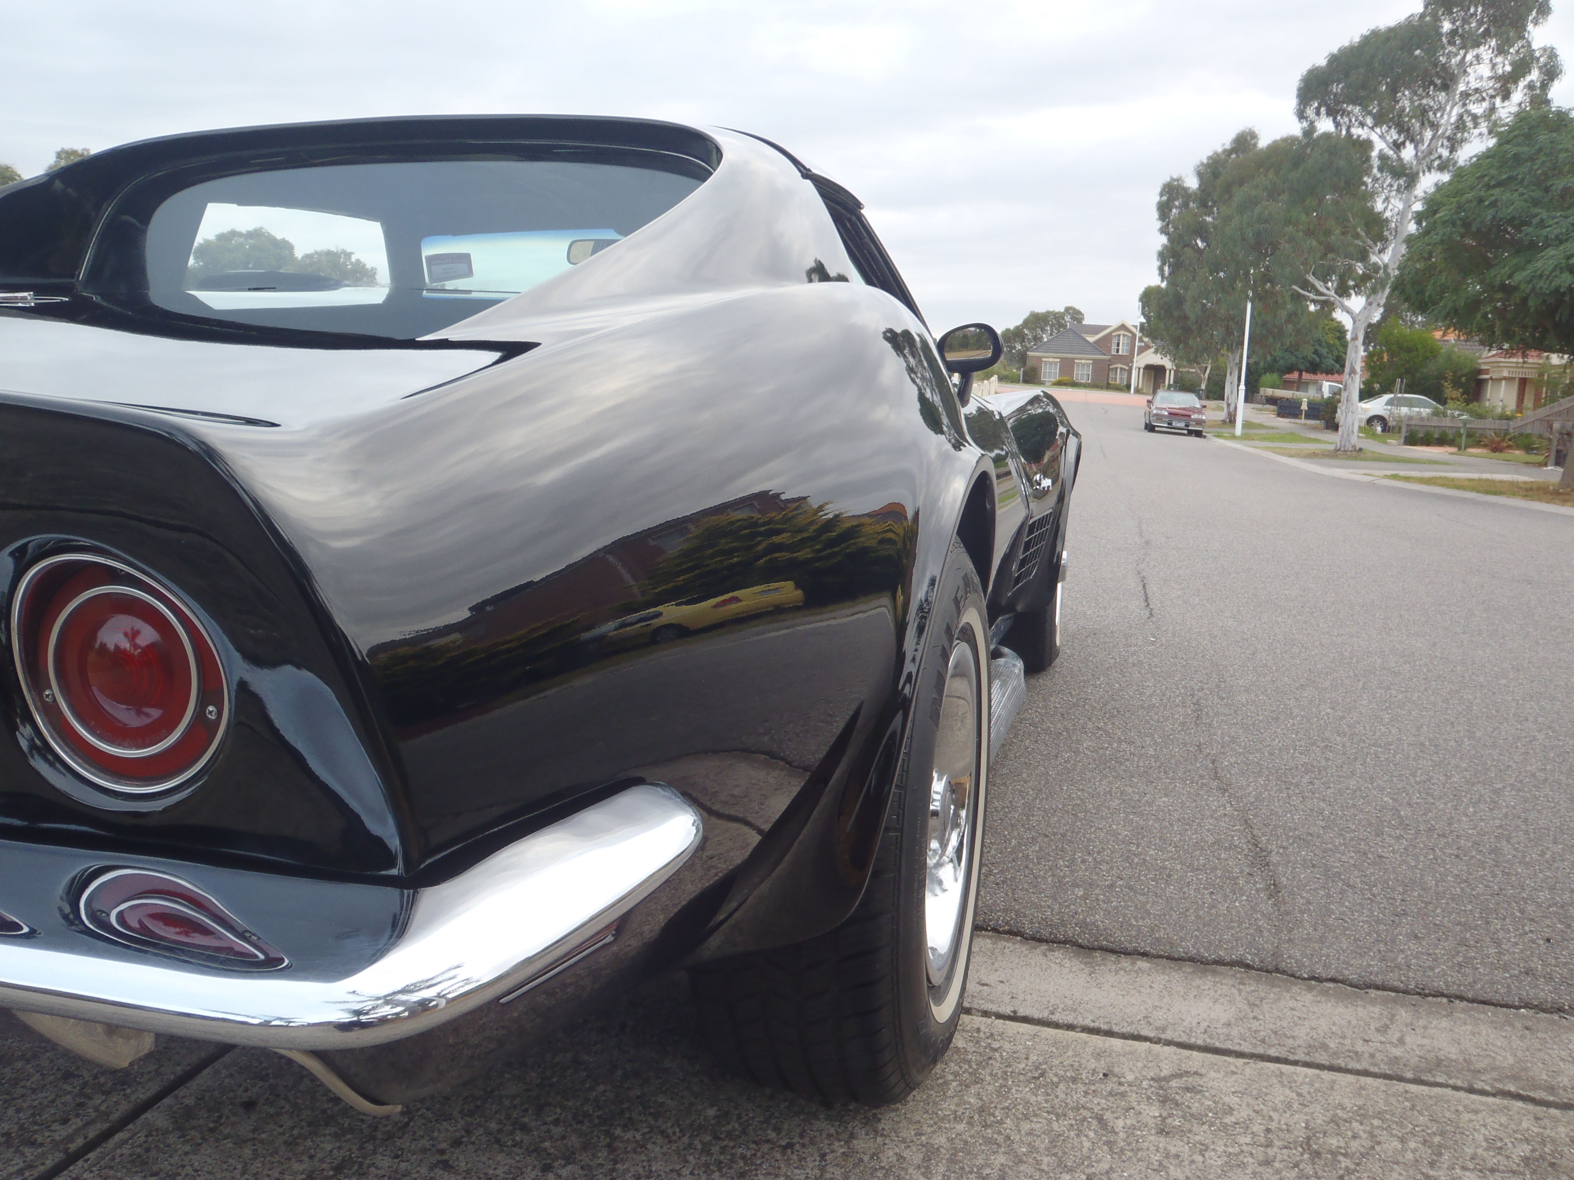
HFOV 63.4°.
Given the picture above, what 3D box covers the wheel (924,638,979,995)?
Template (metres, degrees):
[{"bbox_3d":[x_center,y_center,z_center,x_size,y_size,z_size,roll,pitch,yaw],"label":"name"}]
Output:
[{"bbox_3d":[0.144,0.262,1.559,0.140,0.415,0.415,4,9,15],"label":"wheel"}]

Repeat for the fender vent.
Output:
[{"bbox_3d":[0.633,-0.101,3.366,0.040,0.200,0.250,18,12,22],"label":"fender vent"}]

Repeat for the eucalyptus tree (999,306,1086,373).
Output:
[{"bbox_3d":[24.956,-23.900,124.395,8.600,7.700,8.000,4,9,10],"label":"eucalyptus tree"}]

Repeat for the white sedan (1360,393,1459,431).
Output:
[{"bbox_3d":[21.976,-6.223,44.816,4.650,1.420,1.780,3,9,7],"label":"white sedan"}]

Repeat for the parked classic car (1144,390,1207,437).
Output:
[{"bbox_3d":[12.362,-5.665,40.488,1.700,1.370,4.550,4,9,13],"label":"parked classic car"}]

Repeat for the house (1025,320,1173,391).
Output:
[{"bbox_3d":[27.258,-20.171,109.529,13.200,6.000,11.000,4,9,9],"label":"house"}]

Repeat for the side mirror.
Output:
[{"bbox_3d":[0.424,-0.550,2.913,0.148,0.120,0.110,5,9,21],"label":"side mirror"}]

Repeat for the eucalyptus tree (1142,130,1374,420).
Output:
[{"bbox_3d":[18.624,-12.350,50.096,9.000,11.500,8.600,4,9,10],"label":"eucalyptus tree"}]

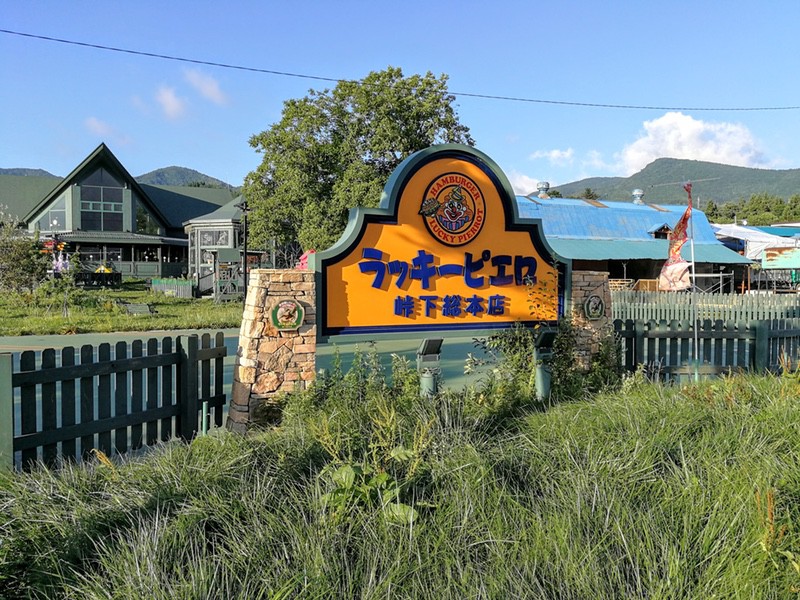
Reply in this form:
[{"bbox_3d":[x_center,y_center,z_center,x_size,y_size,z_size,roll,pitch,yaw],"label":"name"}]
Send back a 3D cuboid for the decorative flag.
[{"bbox_3d":[4.030,-0.924,9.121,0.460,1.560,0.220,0,2,12],"label":"decorative flag"}]

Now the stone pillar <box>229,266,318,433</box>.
[{"bbox_3d":[-1.430,0.517,6.966,0.770,1.760,0.750,-1,3,-27],"label":"stone pillar"}]

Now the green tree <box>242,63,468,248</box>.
[{"bbox_3d":[-1.750,-5.235,28.817,10.900,10.900,10.000,0,2,0],"label":"green tree"}]

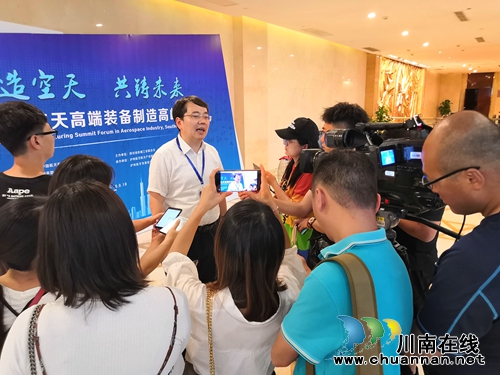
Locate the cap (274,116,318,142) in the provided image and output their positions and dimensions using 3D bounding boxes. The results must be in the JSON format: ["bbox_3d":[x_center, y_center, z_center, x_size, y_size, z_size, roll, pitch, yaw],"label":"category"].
[{"bbox_3d":[0.265,-0.316,2.200,0.250,0.150,0.175,-4,12,-12],"label":"cap"}]

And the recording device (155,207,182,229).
[{"bbox_3d":[-0.398,0.155,1.937,0.075,0.012,0.157,12,38,11],"label":"recording device"}]

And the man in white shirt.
[{"bbox_3d":[-0.332,0.337,2.340,0.500,1.720,0.320,-9,15,-35],"label":"man in white shirt"}]

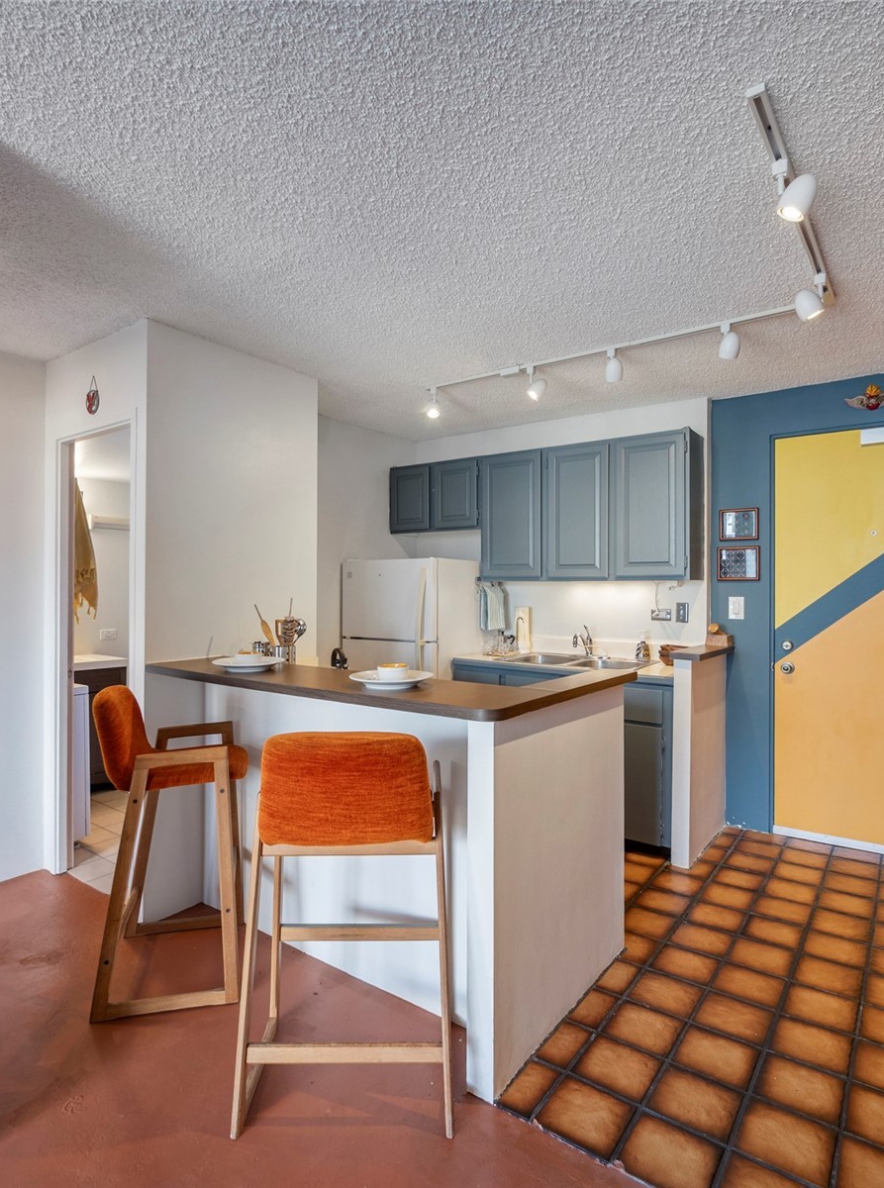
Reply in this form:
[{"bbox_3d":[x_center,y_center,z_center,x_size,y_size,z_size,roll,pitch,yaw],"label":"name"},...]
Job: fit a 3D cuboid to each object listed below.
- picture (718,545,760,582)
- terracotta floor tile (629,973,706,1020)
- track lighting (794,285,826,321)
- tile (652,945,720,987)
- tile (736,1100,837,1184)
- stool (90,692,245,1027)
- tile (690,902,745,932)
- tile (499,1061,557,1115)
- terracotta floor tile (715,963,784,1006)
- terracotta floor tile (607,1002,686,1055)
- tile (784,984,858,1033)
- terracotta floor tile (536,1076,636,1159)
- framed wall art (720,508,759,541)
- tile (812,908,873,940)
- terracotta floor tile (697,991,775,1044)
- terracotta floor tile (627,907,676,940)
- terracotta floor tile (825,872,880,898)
[{"bbox_3d":[1.667,-0.168,3.598,0.222,0.190,0.020,0,0,35],"label":"picture"},{"bbox_3d":[0.737,1.320,2.109,0.196,0.012,0.196,0,0,36],"label":"terracotta floor tile"},{"bbox_3d":[1.253,-0.980,2.180,0.073,0.096,0.072,-29,-2,4],"label":"track lighting"},{"bbox_3d":[0.864,1.320,2.276,0.196,0.012,0.196,0,0,36],"label":"tile"},{"bbox_3d":[0.835,1.316,1.550,0.186,0.010,0.186,0,0,37],"label":"tile"},{"bbox_3d":[-0.951,0.836,2.300,0.490,0.990,0.530,0,0,-14],"label":"stool"},{"bbox_3d":[1.135,1.337,2.653,0.197,0.012,0.197,0,0,37],"label":"tile"},{"bbox_3d":[0.238,1.291,1.667,0.091,0.010,0.190,0,0,37],"label":"tile"},{"bbox_3d":[1.035,1.320,2.157,0.196,0.012,0.196,0,0,36],"label":"terracotta floor tile"},{"bbox_3d":[0.612,1.320,1.943,0.196,0.012,0.196,0,0,36],"label":"terracotta floor tile"},{"bbox_3d":[1.210,1.318,2.043,0.186,0.010,0.186,0,0,37],"label":"tile"},{"bbox_3d":[0.364,1.319,1.616,0.188,0.012,0.187,-1,-1,37],"label":"terracotta floor tile"},{"bbox_3d":[1.662,-0.387,3.582,0.202,0.176,0.020,-1,0,37],"label":"framed wall art"},{"bbox_3d":[1.584,1.320,2.538,0.196,0.012,0.196,0,0,36],"label":"tile"},{"bbox_3d":[0.907,1.314,1.985,0.188,0.012,0.187,-1,-1,37],"label":"terracotta floor tile"},{"bbox_3d":[0.836,1.337,2.606,0.197,0.012,0.197,0,0,37],"label":"terracotta floor tile"},{"bbox_3d":[1.869,1.321,2.913,0.186,0.010,0.186,0,0,37],"label":"terracotta floor tile"}]

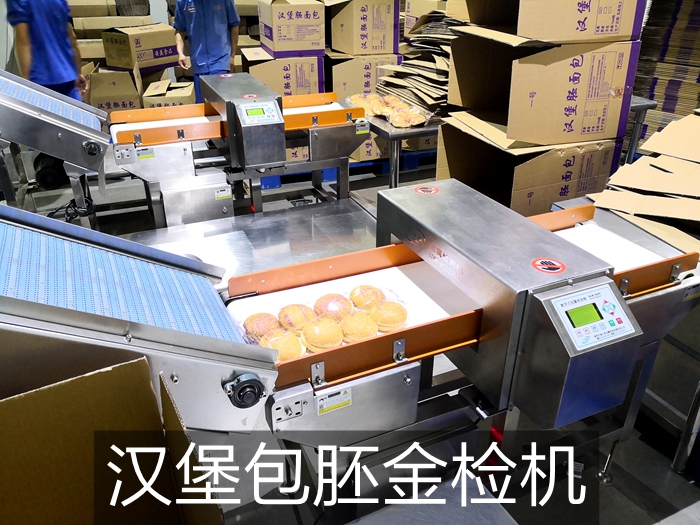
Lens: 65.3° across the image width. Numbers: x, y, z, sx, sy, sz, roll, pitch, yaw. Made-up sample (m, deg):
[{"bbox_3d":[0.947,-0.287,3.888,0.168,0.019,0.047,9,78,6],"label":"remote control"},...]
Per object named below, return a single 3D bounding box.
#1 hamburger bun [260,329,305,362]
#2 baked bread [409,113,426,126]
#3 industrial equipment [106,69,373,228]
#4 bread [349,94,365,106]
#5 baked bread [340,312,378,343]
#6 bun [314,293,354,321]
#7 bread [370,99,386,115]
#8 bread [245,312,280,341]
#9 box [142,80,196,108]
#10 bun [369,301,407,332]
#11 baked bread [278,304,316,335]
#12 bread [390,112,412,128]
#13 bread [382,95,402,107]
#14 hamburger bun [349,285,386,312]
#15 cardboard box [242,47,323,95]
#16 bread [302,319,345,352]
[{"bbox_3d":[-0.160,0.200,1.300,0.097,0.050,0.097,1,29,0],"label":"hamburger bun"},{"bbox_3d":[0.380,-0.799,3.058,0.100,0.055,0.100,-1,28,0],"label":"baked bread"},{"bbox_3d":[-0.587,-0.481,3.200,1.397,1.037,0.812,-12,31,-22],"label":"industrial equipment"},{"bbox_3d":[0.042,-1.051,3.554,0.097,0.050,0.097,1,29,0],"label":"bread"},{"bbox_3d":[0.024,0.158,1.357,0.094,0.052,0.094,-1,28,0],"label":"baked bread"},{"bbox_3d":[-0.040,0.115,1.442,0.105,0.050,0.105,-1,28,0],"label":"bun"},{"bbox_3d":[0.179,-0.979,3.425,0.097,0.050,0.097,-12,31,-22],"label":"bread"},{"bbox_3d":[-0.217,0.165,1.363,0.097,0.050,0.097,1,29,0],"label":"bread"},{"bbox_3d":[-1.772,-1.551,5.463,0.430,0.379,0.632,-5,29,-11],"label":"box"},{"bbox_3d":[0.101,0.137,1.395,0.093,0.053,0.093,-1,28,0],"label":"bun"},{"bbox_3d":[-0.133,0.144,1.386,0.096,0.054,0.096,-1,28,0],"label":"baked bread"},{"bbox_3d":[0.296,-0.816,3.139,0.097,0.050,0.097,-12,31,-22],"label":"bread"},{"bbox_3d":[0.249,-0.949,3.197,0.100,0.055,0.100,-1,28,0],"label":"bread"},{"bbox_3d":[0.050,0.090,1.487,0.098,0.050,0.098,-1,28,0],"label":"hamburger bun"},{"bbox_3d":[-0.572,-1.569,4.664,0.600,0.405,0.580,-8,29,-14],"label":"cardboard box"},{"bbox_3d":[-0.068,0.179,1.341,0.097,0.050,0.097,1,29,0],"label":"bread"}]

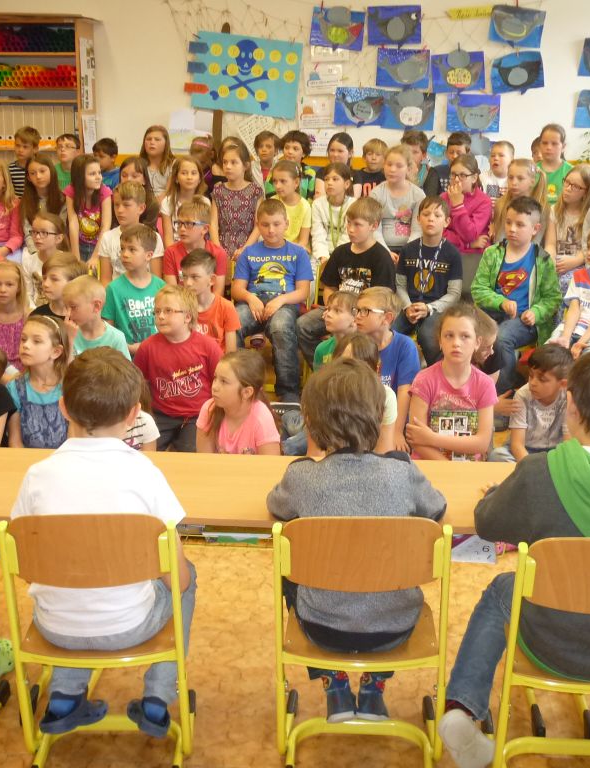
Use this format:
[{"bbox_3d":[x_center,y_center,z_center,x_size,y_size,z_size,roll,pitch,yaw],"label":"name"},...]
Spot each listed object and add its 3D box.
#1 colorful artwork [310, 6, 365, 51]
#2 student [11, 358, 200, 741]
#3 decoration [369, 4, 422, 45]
[{"bbox_3d":[0.345,-2.844,7.820,0.420,0.300,0.020,6,16,-2],"label":"colorful artwork"},{"bbox_3d":[-0.479,0.366,2.500,0.410,0.990,0.520,2,16,4],"label":"student"},{"bbox_3d":[0.785,-2.832,7.700,0.420,0.300,0.030,2,13,3],"label":"decoration"}]

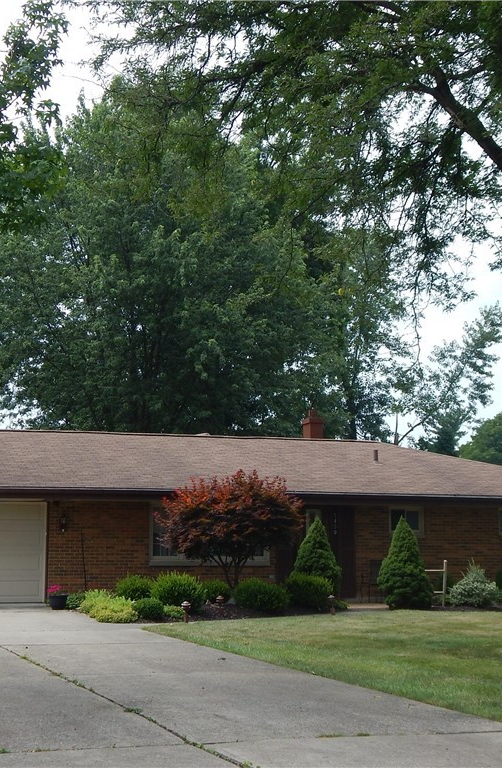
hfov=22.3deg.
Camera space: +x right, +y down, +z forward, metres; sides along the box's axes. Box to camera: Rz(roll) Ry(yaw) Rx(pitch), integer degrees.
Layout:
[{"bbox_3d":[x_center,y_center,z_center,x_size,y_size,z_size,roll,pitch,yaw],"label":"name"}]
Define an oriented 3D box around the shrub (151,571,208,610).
[{"bbox_3d":[-1.438,4.115,25.408,1.139,0.770,1.050,1,-6,0],"label":"shrub"}]

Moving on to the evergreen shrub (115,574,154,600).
[{"bbox_3d":[-2.336,4.149,25.839,0.833,0.593,0.850,3,-6,-19],"label":"evergreen shrub"}]

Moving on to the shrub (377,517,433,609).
[{"bbox_3d":[3.308,3.789,27.232,1.199,1.931,1.150,1,-6,0],"label":"shrub"}]

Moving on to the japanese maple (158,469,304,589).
[{"bbox_3d":[-0.425,3.153,26.387,3.029,2.740,2.900,1,-6,0],"label":"japanese maple"}]

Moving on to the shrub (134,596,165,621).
[{"bbox_3d":[-1.897,4.160,23.652,0.614,0.413,0.580,3,-6,-19],"label":"shrub"}]

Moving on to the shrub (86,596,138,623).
[{"bbox_3d":[-2.598,4.142,23.519,0.980,0.456,0.900,3,-6,-19],"label":"shrub"}]

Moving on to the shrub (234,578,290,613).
[{"bbox_3d":[0.221,4.221,25.595,1.147,0.646,1.050,1,-6,0],"label":"shrub"}]

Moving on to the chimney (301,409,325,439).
[{"bbox_3d":[1.723,1.204,35.138,0.430,1.030,0.530,3,-6,-19],"label":"chimney"}]

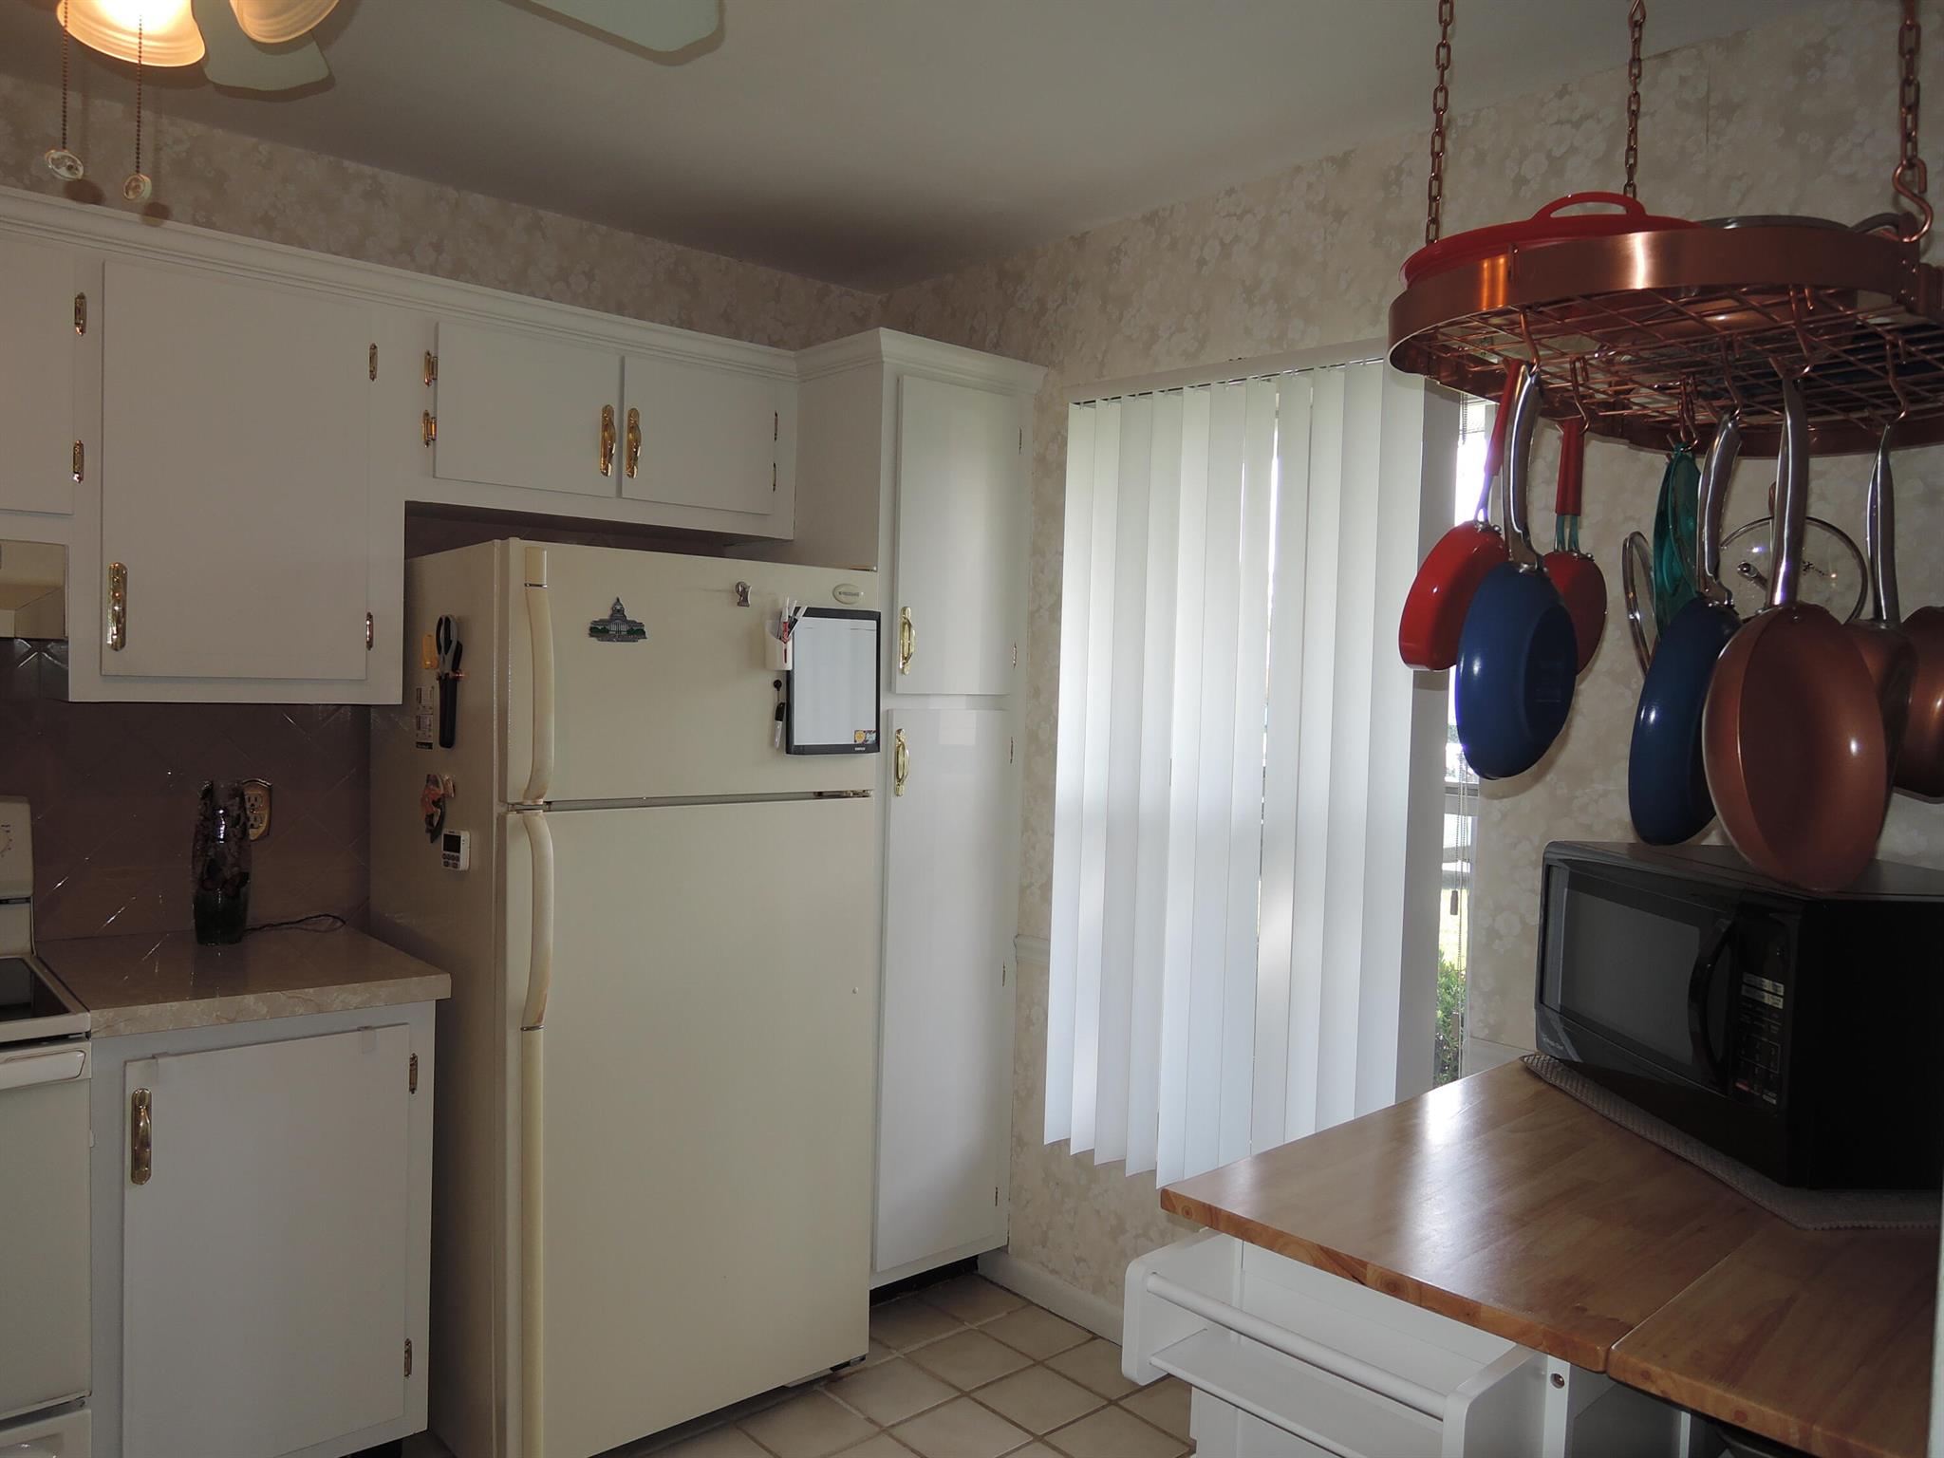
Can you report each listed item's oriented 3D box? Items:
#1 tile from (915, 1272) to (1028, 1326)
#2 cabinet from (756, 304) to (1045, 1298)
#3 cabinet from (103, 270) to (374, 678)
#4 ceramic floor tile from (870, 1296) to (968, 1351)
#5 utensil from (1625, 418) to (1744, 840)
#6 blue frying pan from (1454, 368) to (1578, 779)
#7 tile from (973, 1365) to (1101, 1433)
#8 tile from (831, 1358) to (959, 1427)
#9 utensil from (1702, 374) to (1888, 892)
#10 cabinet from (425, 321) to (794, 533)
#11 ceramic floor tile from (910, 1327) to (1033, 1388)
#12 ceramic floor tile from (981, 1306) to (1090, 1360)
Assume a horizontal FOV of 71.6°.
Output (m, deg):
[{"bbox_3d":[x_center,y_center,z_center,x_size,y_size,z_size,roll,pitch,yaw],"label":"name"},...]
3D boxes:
[{"bbox_3d":[0.002,1.338,3.151,0.171,0.010,0.190,0,2,-42],"label":"tile"},{"bbox_3d":[-0.230,0.205,3.226,0.429,2.106,0.573,0,2,-42],"label":"cabinet"},{"bbox_3d":[-1.342,-0.430,2.430,0.446,0.690,0.281,0,2,-42],"label":"cabinet"},{"bbox_3d":[-0.141,1.339,3.021,0.200,0.010,0.190,0,2,-42],"label":"ceramic floor tile"},{"bbox_3d":[0.721,-0.097,1.310,0.238,0.425,0.060,-1,10,-44],"label":"utensil"},{"bbox_3d":[0.490,-0.135,1.180,0.060,0.365,0.195,10,10,43],"label":"blue frying pan"},{"bbox_3d":[0.135,1.353,2.716,0.200,0.010,0.200,0,2,-42],"label":"tile"},{"bbox_3d":[-0.160,1.347,2.731,0.200,0.010,0.200,0,2,-42],"label":"tile"},{"bbox_3d":[0.698,-0.080,1.150,0.240,0.440,0.075,8,-10,-33],"label":"utensil"},{"bbox_3d":[-0.804,-0.611,2.910,0.838,0.346,0.286,0,2,-42],"label":"cabinet"},{"bbox_3d":[-0.005,1.346,2.870,0.200,0.010,0.200,0,2,-42],"label":"ceramic floor tile"},{"bbox_3d":[0.137,1.345,2.999,0.167,0.010,0.200,0,2,-42],"label":"ceramic floor tile"}]

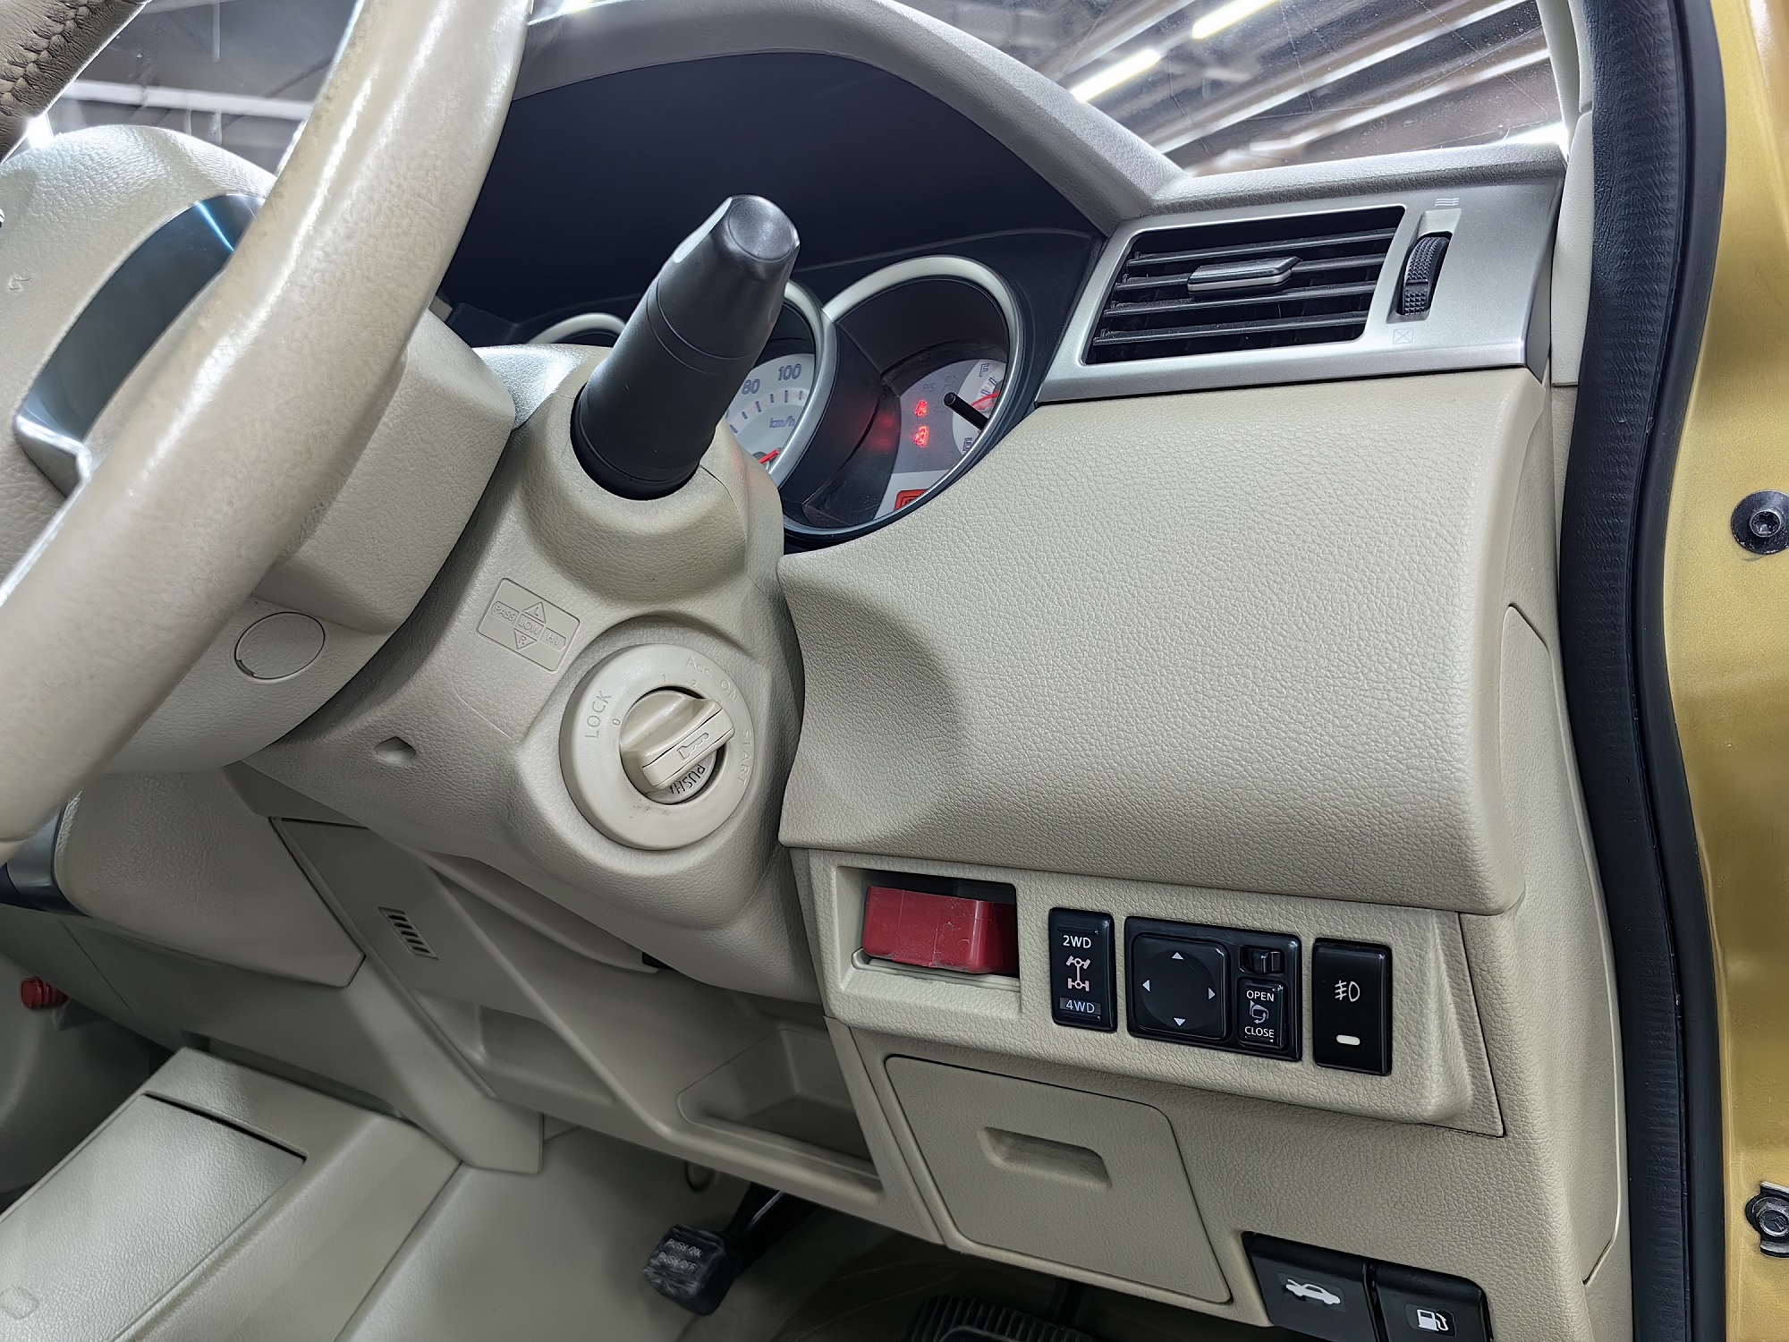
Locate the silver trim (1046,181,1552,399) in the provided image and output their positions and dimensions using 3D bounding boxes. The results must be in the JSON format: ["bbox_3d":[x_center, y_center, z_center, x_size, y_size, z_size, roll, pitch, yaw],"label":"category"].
[{"bbox_3d":[0.151,-0.132,0.513,0.166,0.100,0.030,1,-33,28],"label":"silver trim"}]

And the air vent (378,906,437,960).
[{"bbox_3d":[-0.225,0.121,0.651,0.017,0.033,0.006,1,40,28],"label":"air vent"}]

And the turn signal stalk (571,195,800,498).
[{"bbox_3d":[-0.056,-0.091,0.393,0.038,0.038,0.081,-9,-34,-49],"label":"turn signal stalk"}]

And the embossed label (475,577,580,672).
[{"bbox_3d":[-0.109,-0.013,0.416,0.003,0.019,0.030,15,-13,40],"label":"embossed label"}]

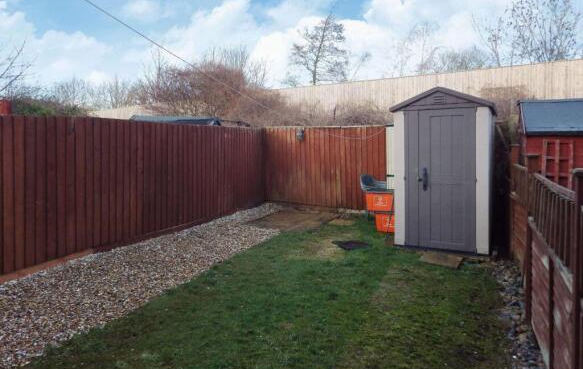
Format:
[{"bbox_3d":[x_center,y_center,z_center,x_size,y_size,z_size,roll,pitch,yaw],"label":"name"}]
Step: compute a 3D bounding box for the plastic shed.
[{"bbox_3d":[2.324,-0.246,5.442,1.280,2.050,1.820,3,6,28],"label":"plastic shed"}]

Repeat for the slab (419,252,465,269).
[{"bbox_3d":[1.802,0.927,4.422,0.450,0.050,0.500,3,6,33],"label":"slab"}]

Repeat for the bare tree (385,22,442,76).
[{"bbox_3d":[11.199,-11.107,34.000,5.200,7.800,5.000,0,5,0],"label":"bare tree"}]

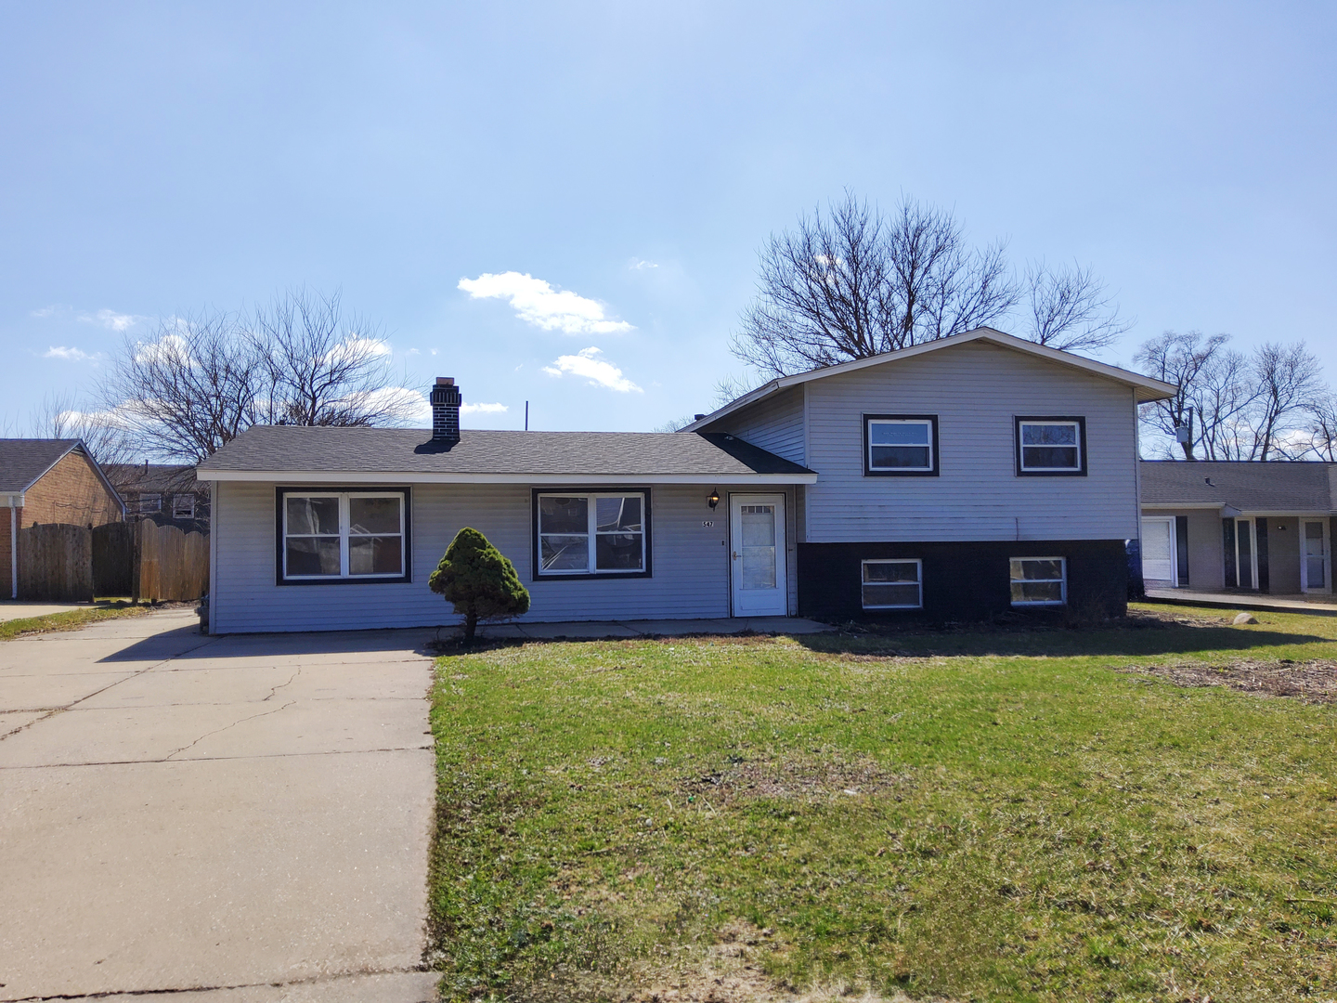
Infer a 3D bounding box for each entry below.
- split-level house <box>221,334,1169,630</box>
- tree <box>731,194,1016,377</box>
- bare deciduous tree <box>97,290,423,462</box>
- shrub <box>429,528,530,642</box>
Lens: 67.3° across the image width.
[{"bbox_3d":[0.079,-0.188,20.530,16.040,4.940,9.770,0,-3,-13],"label":"split-level house"},{"bbox_3d":[7.226,-3.979,34.634,9.940,13.510,9.800,0,-3,-13],"label":"tree"},{"bbox_3d":[-13.707,-2.080,33.724,11.030,10.180,10.000,0,-3,-13],"label":"bare deciduous tree"},{"bbox_3d":[-2.641,1.148,14.027,1.400,1.570,1.350,0,-3,-13],"label":"shrub"}]

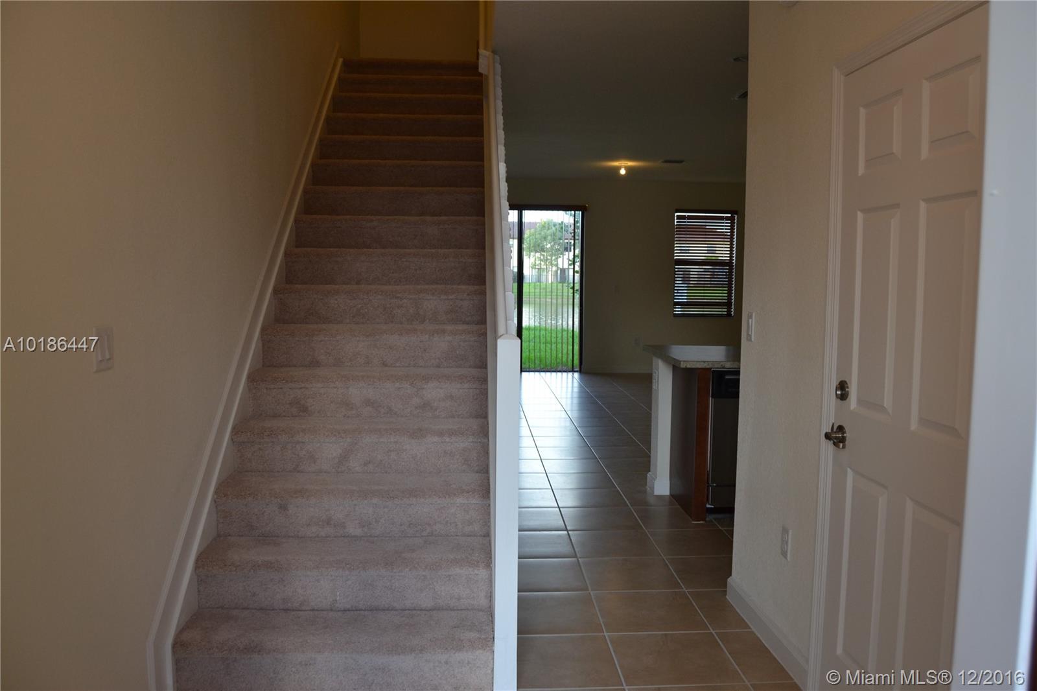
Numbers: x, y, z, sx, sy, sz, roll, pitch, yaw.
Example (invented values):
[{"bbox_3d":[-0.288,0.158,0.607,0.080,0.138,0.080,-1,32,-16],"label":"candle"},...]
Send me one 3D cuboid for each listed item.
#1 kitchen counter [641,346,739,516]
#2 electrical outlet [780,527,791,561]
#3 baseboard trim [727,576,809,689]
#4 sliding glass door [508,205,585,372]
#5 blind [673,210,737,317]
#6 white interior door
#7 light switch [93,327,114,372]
[{"bbox_3d":[1.778,0.515,4.955,1.804,0.935,0.975,0,5,-3],"label":"kitchen counter"},{"bbox_3d":[0.976,0.724,2.842,0.008,0.118,0.078,0,5,-3],"label":"electrical outlet"},{"bbox_3d":[0.962,1.110,3.042,0.016,0.086,0.840,0,5,-3],"label":"baseboard trim"},{"bbox_3d":[0.032,-0.796,11.074,1.840,2.390,0.100,0,5,-3],"label":"sliding glass door"},{"bbox_3d":[2.681,-1.176,11.183,0.900,1.525,0.060,0,5,-3],"label":"blind"},{"bbox_3d":[1.045,0.218,2.091,0.040,2.040,0.810,0,5,-3],"label":"white interior door"},{"bbox_3d":[-1.140,0.007,2.134,0.010,0.120,0.115,0,5,-3],"label":"light switch"}]

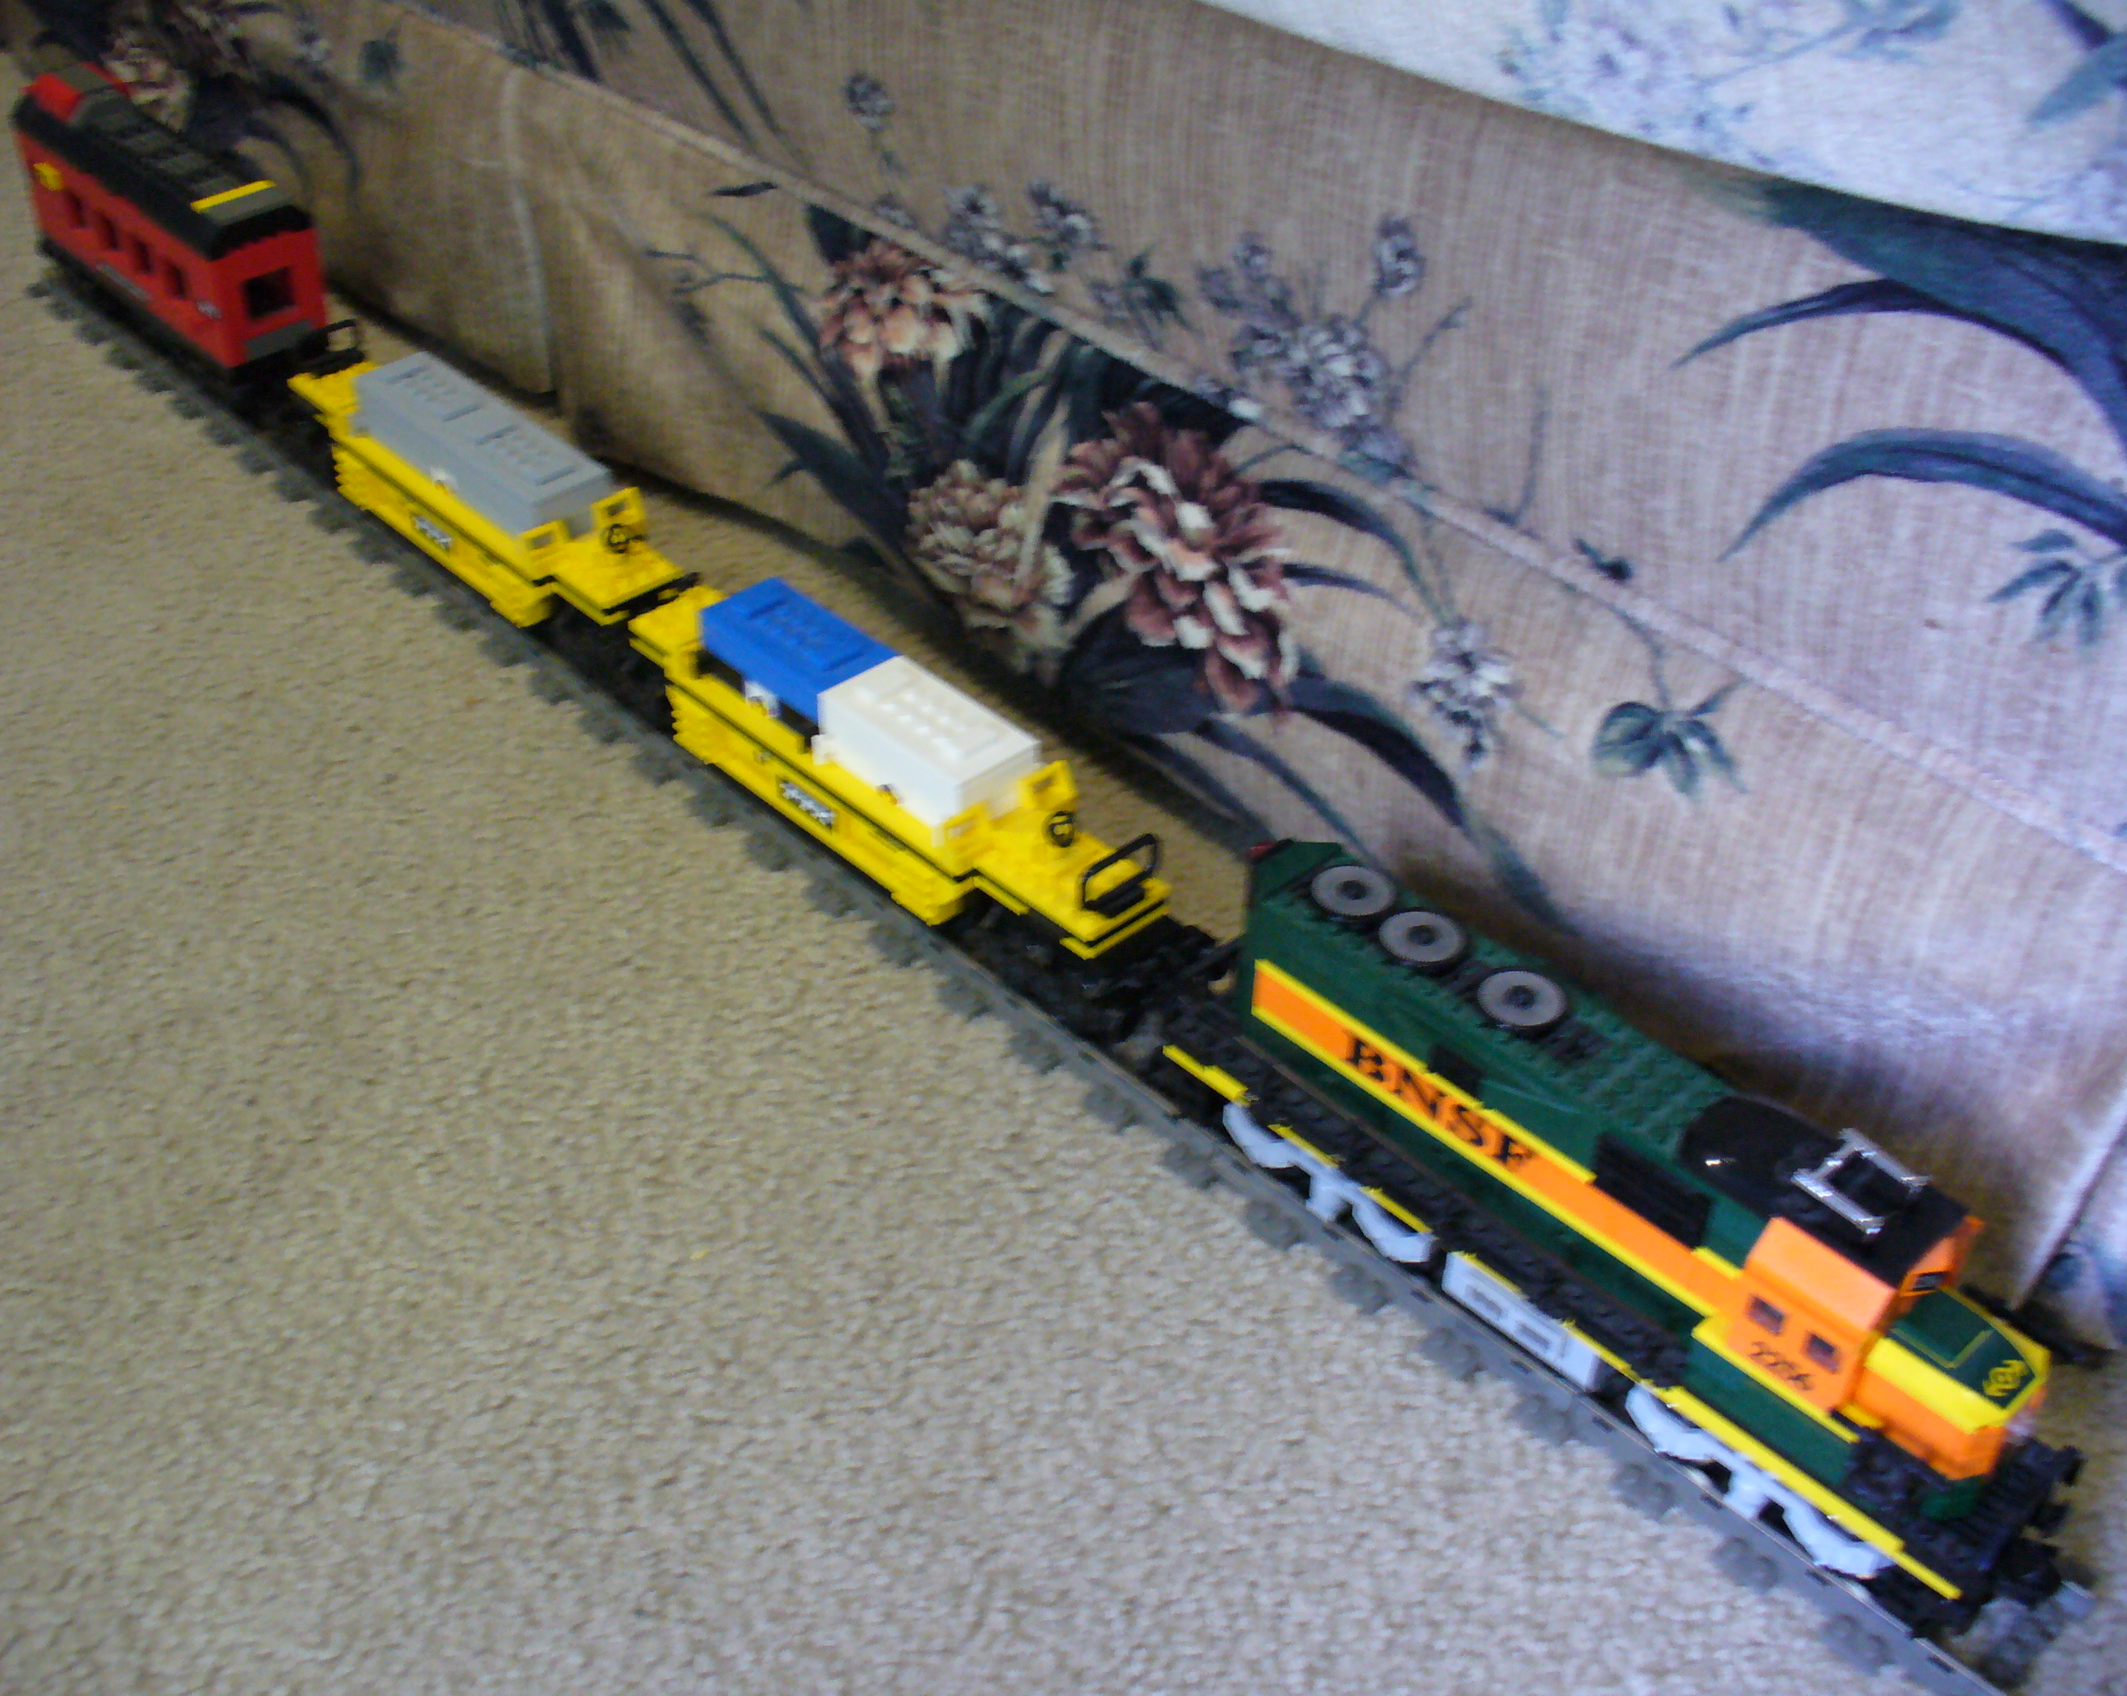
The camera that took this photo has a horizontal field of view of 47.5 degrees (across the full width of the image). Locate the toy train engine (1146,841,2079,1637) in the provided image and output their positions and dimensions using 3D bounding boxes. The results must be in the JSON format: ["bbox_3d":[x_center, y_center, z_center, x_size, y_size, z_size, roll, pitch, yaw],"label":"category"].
[{"bbox_3d":[0.138,0.088,0.635,0.052,0.111,0.274,-32,49,-34],"label":"toy train engine"}]

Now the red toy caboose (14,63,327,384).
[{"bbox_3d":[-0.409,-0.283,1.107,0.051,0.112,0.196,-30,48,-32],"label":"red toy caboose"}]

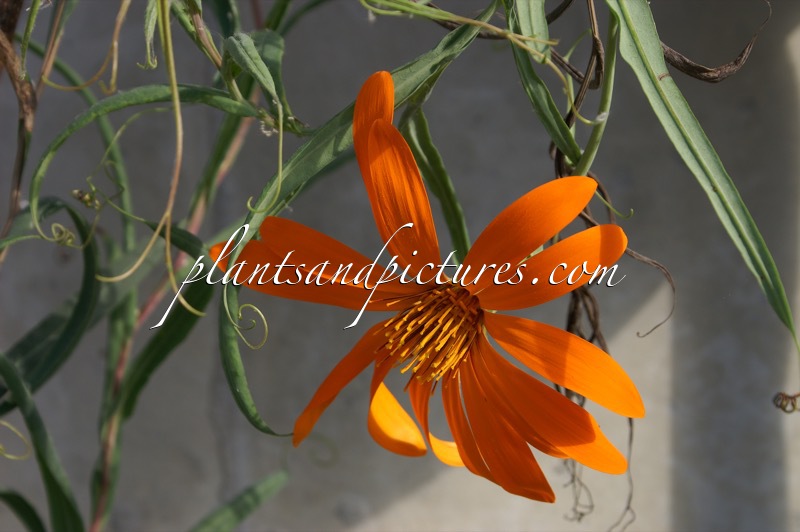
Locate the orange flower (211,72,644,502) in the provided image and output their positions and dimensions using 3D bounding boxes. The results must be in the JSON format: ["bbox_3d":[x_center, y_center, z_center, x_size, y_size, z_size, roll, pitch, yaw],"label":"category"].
[{"bbox_3d":[0.004,0.009,0.484,0.110,0.117,0.046,0,27,27],"label":"orange flower"}]

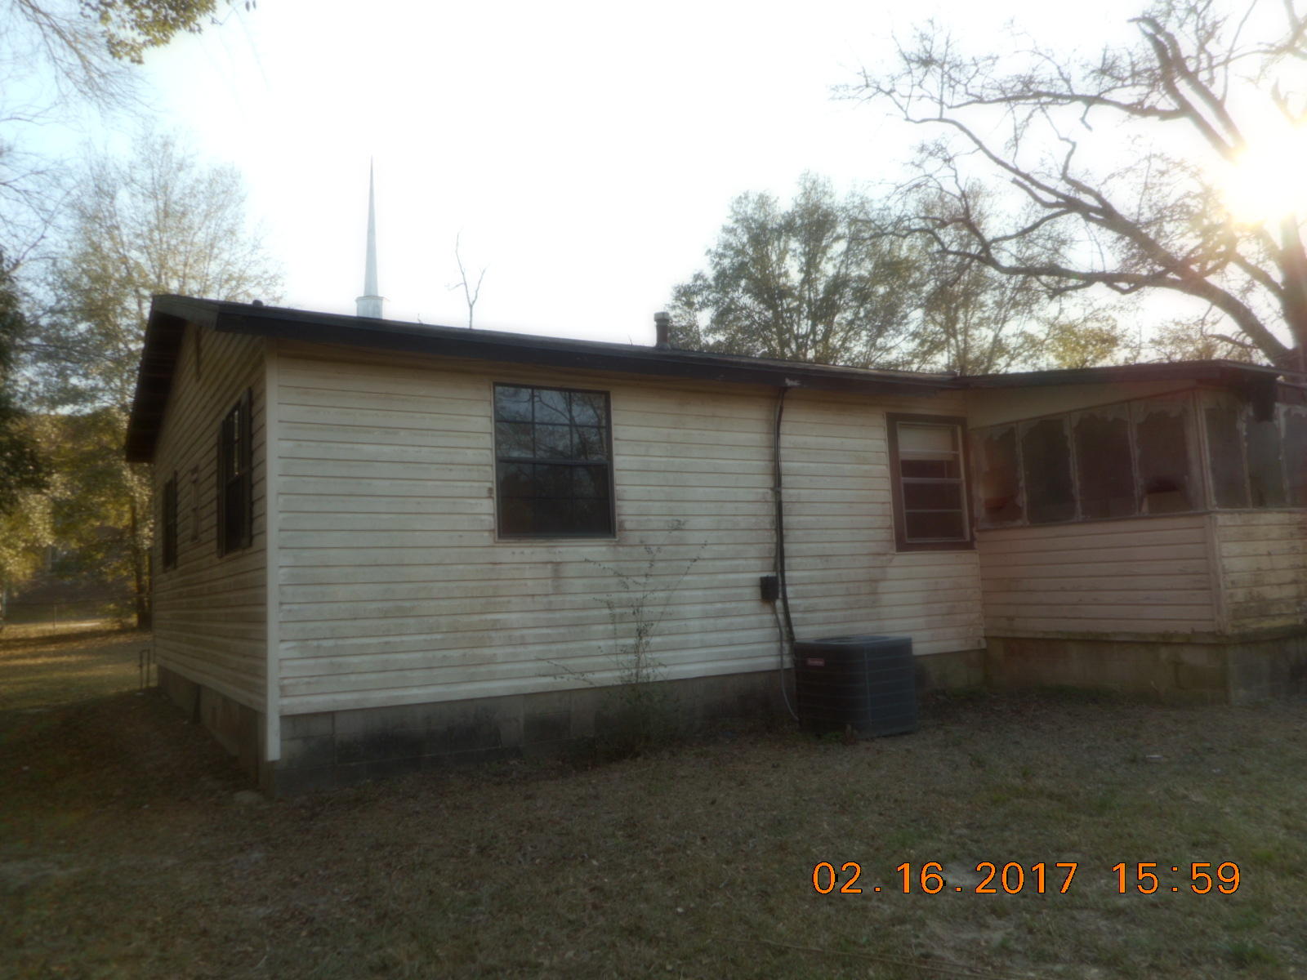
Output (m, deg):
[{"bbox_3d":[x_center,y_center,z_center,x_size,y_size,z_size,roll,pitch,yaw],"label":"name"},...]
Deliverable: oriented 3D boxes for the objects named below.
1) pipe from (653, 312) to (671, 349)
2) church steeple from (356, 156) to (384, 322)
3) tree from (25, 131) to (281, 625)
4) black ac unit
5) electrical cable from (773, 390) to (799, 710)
[{"bbox_3d":[0.099,-1.727,10.200,0.160,0.420,0.160,-3,-6,0],"label":"pipe"},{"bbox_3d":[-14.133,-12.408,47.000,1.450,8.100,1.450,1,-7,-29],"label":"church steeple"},{"bbox_3d":[-15.370,-3.436,29.000,7.300,15.600,7.200,1,-7,-28],"label":"tree"},{"bbox_3d":[1.723,1.658,8.070,0.740,0.760,0.740,1,-7,-29],"label":"black ac unit"},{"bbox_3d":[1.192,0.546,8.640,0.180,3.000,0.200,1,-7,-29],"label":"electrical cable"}]

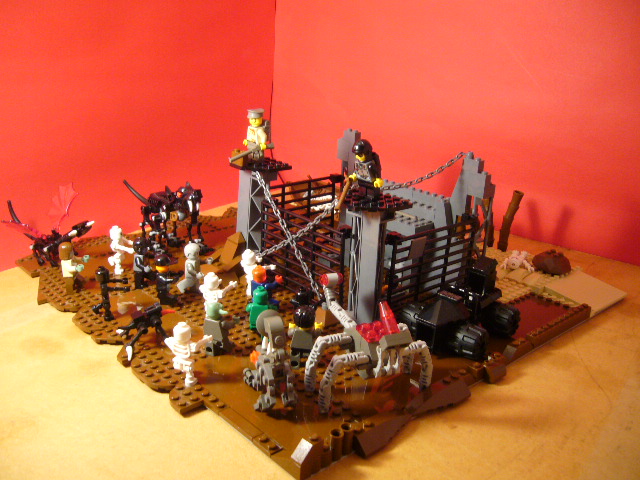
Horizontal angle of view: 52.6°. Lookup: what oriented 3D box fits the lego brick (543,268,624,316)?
[{"bbox_3d":[0.240,0.047,0.579,0.064,0.011,0.048,-14,25,-41],"label":"lego brick"}]

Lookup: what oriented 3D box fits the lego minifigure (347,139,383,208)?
[{"bbox_3d":[0.030,-0.043,0.422,0.018,0.042,0.025,-23,30,-37],"label":"lego minifigure"}]

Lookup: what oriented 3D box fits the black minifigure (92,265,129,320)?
[{"bbox_3d":[-0.152,0.039,0.474,0.028,0.042,0.023,-4,20,-19],"label":"black minifigure"}]

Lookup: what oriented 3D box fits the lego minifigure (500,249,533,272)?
[{"bbox_3d":[0.193,0.019,0.627,0.031,0.011,0.042,10,20,22],"label":"lego minifigure"}]

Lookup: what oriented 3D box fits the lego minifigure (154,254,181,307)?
[{"bbox_3d":[-0.119,0.030,0.505,0.021,0.042,0.025,-4,20,-20],"label":"lego minifigure"}]

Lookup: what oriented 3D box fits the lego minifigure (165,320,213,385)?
[{"bbox_3d":[-0.079,0.069,0.396,0.024,0.042,0.022,16,23,35],"label":"lego minifigure"}]

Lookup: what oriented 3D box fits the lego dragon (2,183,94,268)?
[{"bbox_3d":[-0.241,-0.013,0.583,0.094,0.063,0.084,10,20,21],"label":"lego dragon"}]

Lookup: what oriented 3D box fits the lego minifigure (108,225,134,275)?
[{"bbox_3d":[-0.173,0.009,0.563,0.025,0.042,0.024,-3,19,-15],"label":"lego minifigure"}]

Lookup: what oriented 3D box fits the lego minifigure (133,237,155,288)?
[{"bbox_3d":[-0.145,0.019,0.535,0.019,0.042,0.025,-1,19,-9],"label":"lego minifigure"}]

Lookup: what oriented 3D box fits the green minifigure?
[{"bbox_3d":[-0.043,0.052,0.459,0.024,0.040,0.018,7,19,12],"label":"green minifigure"}]

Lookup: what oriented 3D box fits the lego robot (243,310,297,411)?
[{"bbox_3d":[-0.029,0.068,0.382,0.033,0.061,0.029,-14,25,-41],"label":"lego robot"}]

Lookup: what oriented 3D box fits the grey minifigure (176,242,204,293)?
[{"bbox_3d":[-0.104,0.024,0.528,0.023,0.041,0.026,3,19,1],"label":"grey minifigure"}]

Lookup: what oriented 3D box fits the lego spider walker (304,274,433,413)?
[{"bbox_3d":[0.025,0.060,0.408,0.078,0.066,0.062,-6,21,-26],"label":"lego spider walker"}]

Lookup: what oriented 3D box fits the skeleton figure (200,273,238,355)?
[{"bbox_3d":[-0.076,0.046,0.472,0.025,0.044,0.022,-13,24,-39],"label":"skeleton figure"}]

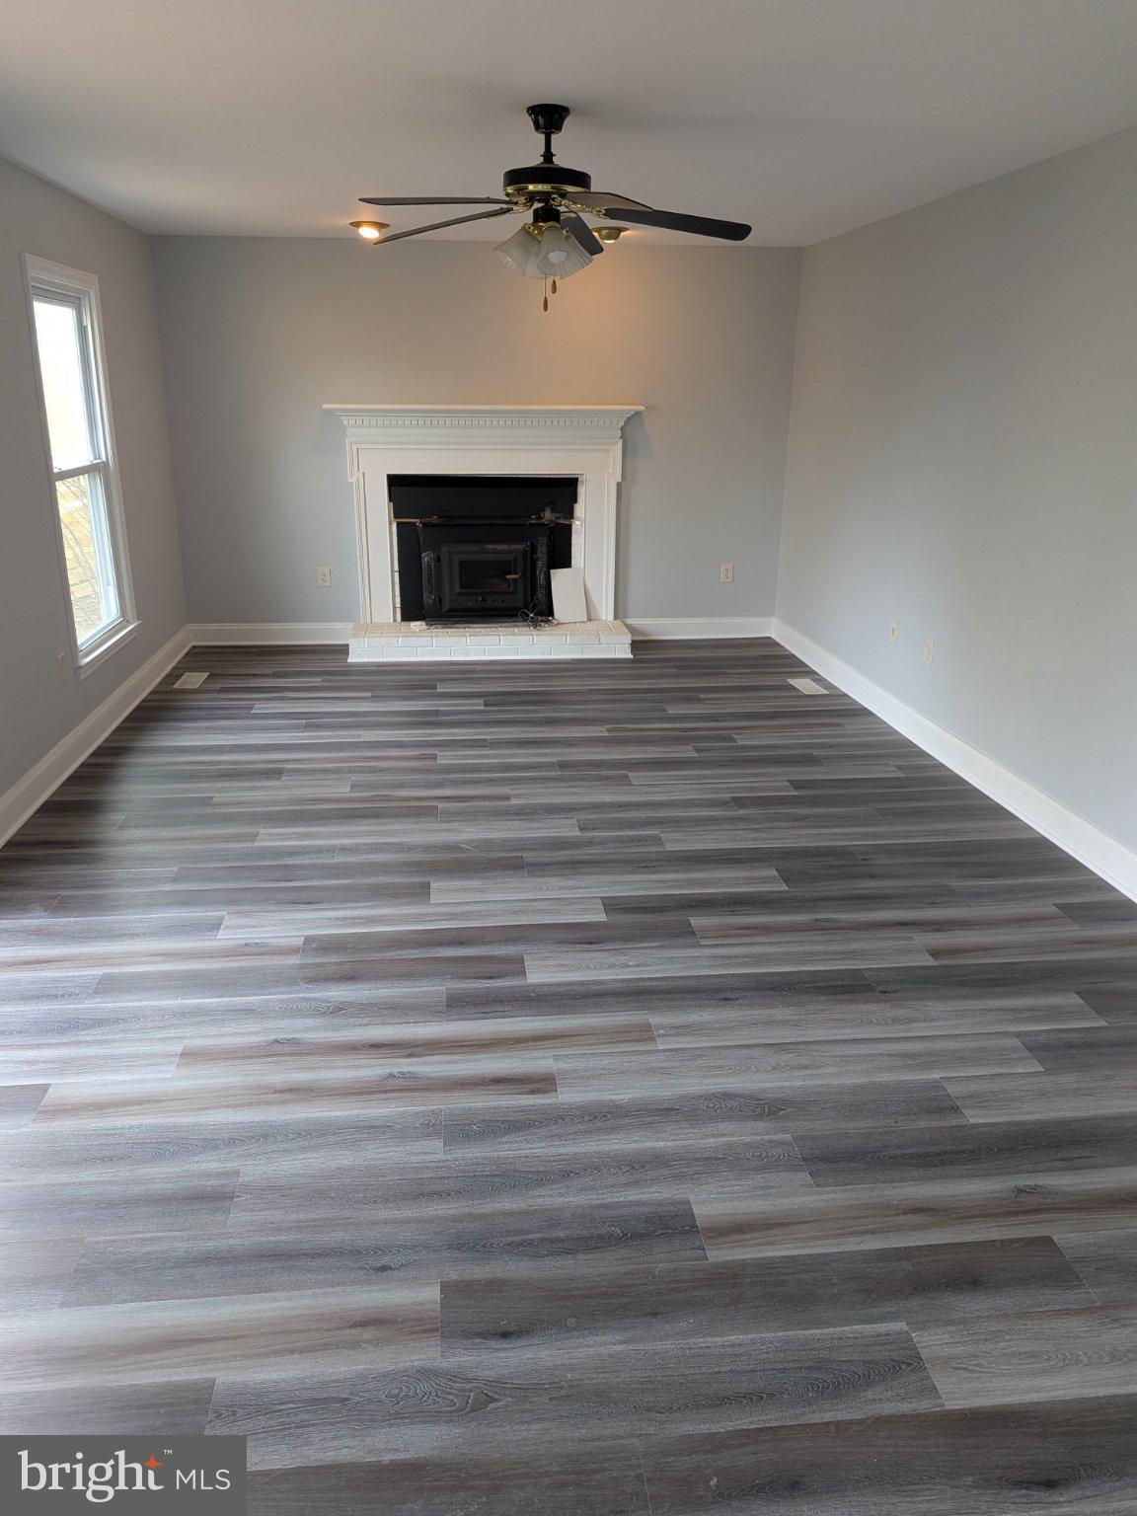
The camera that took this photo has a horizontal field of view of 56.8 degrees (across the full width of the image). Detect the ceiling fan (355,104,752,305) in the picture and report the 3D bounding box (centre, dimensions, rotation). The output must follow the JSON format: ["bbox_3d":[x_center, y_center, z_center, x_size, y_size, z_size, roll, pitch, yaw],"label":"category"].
[{"bbox_3d":[-0.069,-1.716,3.288,1.320,0.566,1.300,-2,19,-7],"label":"ceiling fan"}]

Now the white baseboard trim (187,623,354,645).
[{"bbox_3d":[-1.915,-0.798,6.791,1.032,0.141,0.020,-2,19,-7],"label":"white baseboard trim"}]

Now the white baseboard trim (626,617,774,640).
[{"bbox_3d":[0.883,-0.878,7.114,1.053,0.136,0.020,-2,19,-7],"label":"white baseboard trim"}]

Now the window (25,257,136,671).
[{"bbox_3d":[-2.253,-1.358,4.897,0.110,1.708,1.002,-2,19,-7],"label":"window"}]

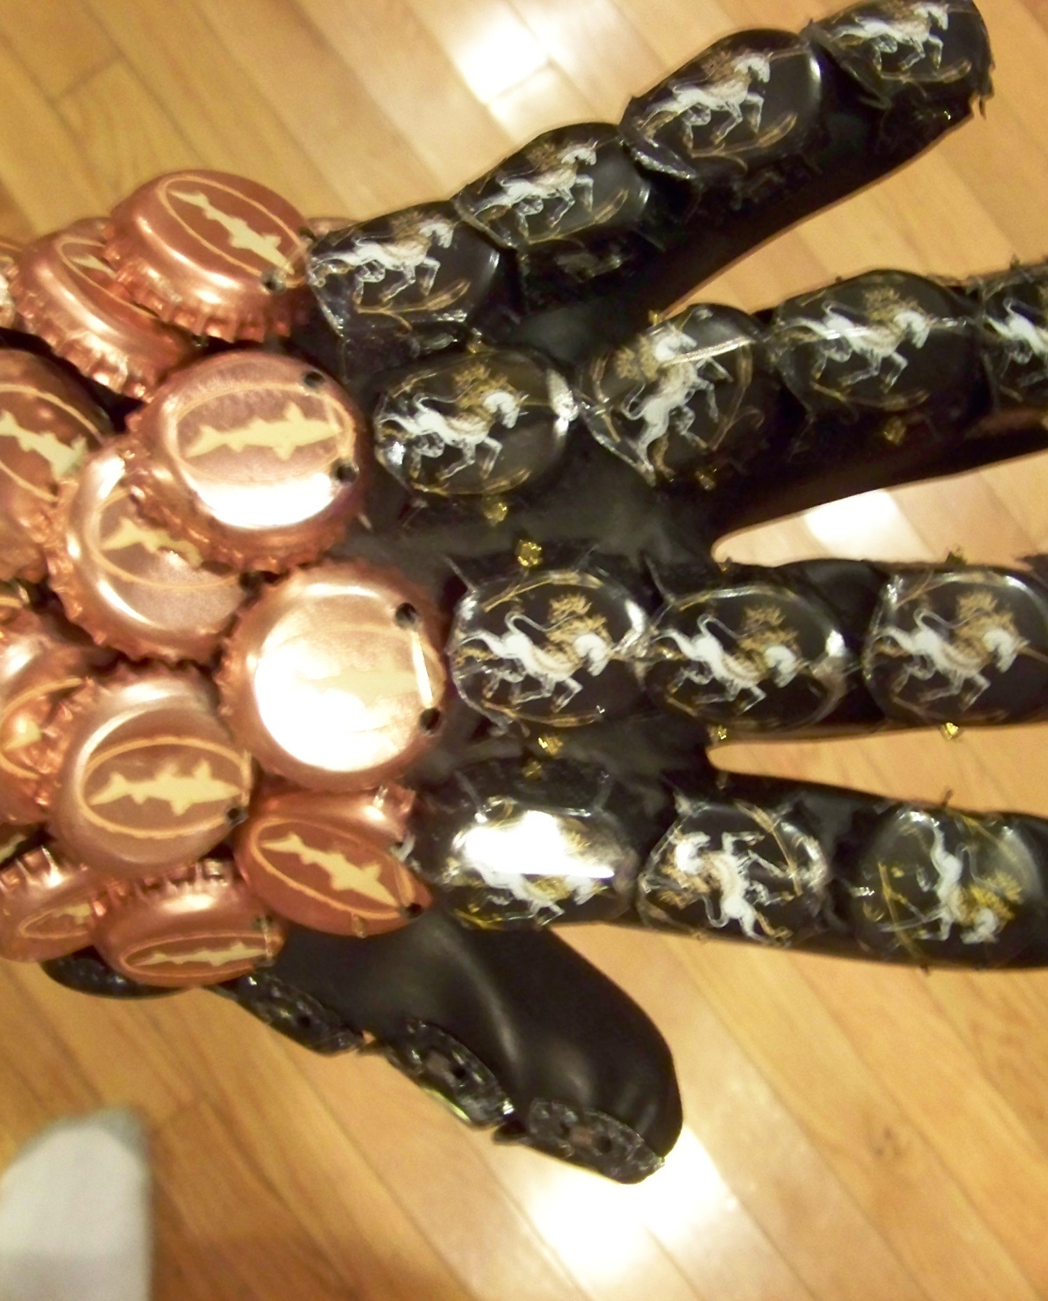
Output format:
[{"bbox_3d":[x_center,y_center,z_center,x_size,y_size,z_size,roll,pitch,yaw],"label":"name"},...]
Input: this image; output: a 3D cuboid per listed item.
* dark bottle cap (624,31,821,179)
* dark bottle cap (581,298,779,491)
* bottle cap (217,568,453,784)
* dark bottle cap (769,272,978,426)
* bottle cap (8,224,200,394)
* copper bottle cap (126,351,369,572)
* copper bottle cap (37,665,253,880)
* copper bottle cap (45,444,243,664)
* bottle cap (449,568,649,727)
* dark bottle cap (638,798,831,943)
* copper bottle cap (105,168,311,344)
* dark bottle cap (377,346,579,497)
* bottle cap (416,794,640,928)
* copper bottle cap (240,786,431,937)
[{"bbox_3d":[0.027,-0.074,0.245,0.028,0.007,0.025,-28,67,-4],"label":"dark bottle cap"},{"bbox_3d":[0.020,-0.034,0.239,0.029,0.008,0.027,0,81,-3],"label":"dark bottle cap"},{"bbox_3d":[-0.024,0.003,0.236,0.031,0.006,0.031,-1,95,-16],"label":"bottle cap"},{"bbox_3d":[0.047,-0.040,0.243,0.029,0.008,0.025,-6,71,0],"label":"dark bottle cap"},{"bbox_3d":[-0.049,-0.043,0.226,0.030,0.030,0.007,28,121,-19],"label":"bottle cap"},{"bbox_3d":[-0.034,-0.025,0.231,0.031,0.006,0.031,2,71,-22],"label":"copper bottle cap"},{"bbox_3d":[-0.049,0.017,0.239,0.030,0.007,0.030,-10,109,-31],"label":"copper bottle cap"},{"bbox_3d":[-0.043,-0.013,0.224,0.030,0.007,0.030,8,72,-24],"label":"copper bottle cap"},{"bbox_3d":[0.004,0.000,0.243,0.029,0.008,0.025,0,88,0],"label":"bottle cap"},{"bbox_3d":[0.029,0.030,0.249,0.028,0.008,0.025,3,100,-1],"label":"dark bottle cap"},{"bbox_3d":[-0.038,-0.051,0.230,0.030,0.007,0.030,15,42,-14],"label":"copper bottle cap"},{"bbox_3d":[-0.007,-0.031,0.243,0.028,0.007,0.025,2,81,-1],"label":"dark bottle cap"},{"bbox_3d":[0.001,0.029,0.244,0.029,0.008,0.026,2,110,-4],"label":"bottle cap"},{"bbox_3d":[-0.026,0.028,0.247,0.030,0.029,0.007,26,42,1],"label":"copper bottle cap"}]

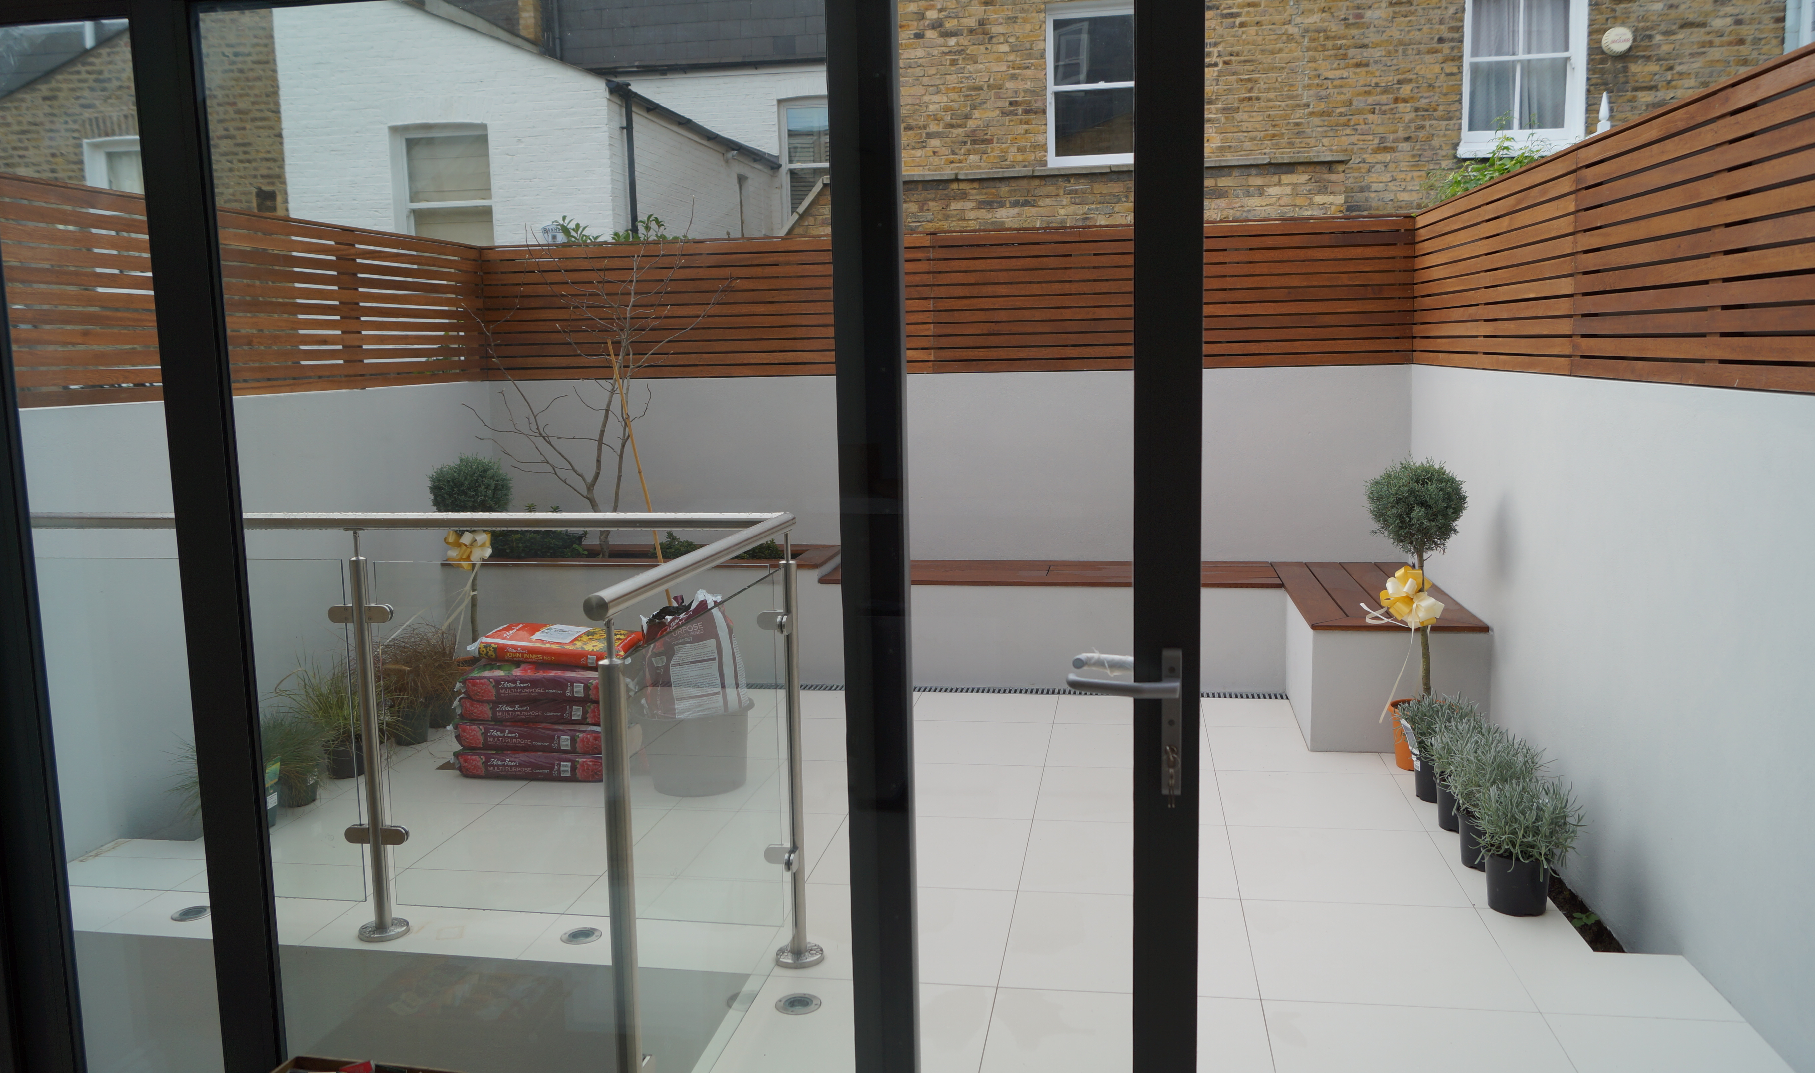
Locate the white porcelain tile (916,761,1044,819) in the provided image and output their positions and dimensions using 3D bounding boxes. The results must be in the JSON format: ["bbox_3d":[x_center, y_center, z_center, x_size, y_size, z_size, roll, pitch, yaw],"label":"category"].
[{"bbox_3d":[0.147,0.878,4.685,0.600,0.015,0.600,0,7,9],"label":"white porcelain tile"}]

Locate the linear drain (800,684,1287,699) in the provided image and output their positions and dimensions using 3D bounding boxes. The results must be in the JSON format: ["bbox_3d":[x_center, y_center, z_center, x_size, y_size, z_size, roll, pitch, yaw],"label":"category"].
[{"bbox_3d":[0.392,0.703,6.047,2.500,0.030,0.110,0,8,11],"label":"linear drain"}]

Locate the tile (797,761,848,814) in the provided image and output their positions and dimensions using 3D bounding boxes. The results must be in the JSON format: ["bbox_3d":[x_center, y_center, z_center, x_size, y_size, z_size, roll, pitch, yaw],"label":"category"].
[{"bbox_3d":[-0.450,0.881,4.783,0.600,0.015,0.600,0,7,9],"label":"tile"}]

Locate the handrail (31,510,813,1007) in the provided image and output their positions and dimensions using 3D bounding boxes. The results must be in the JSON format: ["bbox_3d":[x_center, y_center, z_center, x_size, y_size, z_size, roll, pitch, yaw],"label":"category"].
[{"bbox_3d":[-1.499,0.564,3.002,2.370,1.122,1.204,0,8,9],"label":"handrail"}]

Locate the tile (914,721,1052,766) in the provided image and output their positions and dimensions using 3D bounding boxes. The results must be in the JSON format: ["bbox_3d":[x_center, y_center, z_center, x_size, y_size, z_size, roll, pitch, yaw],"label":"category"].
[{"bbox_3d":[0.241,0.801,5.258,0.600,0.015,0.600,0,7,9],"label":"tile"}]

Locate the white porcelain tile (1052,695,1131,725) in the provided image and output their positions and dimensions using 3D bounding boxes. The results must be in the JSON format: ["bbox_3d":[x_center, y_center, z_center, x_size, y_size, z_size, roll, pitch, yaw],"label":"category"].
[{"bbox_3d":[0.922,0.731,5.670,0.600,0.015,0.458,0,7,9],"label":"white porcelain tile"}]

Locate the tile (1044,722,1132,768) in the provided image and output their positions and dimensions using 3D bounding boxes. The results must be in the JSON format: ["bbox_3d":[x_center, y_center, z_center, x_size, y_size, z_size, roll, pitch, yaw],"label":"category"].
[{"bbox_3d":[0.838,0.799,5.160,0.600,0.015,0.600,0,7,9],"label":"tile"}]

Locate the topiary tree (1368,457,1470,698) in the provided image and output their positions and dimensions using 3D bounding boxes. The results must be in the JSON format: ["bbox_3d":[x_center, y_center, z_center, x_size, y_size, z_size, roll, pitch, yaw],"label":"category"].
[{"bbox_3d":[1.781,0.161,4.745,0.370,0.853,0.370,0,8,9],"label":"topiary tree"}]

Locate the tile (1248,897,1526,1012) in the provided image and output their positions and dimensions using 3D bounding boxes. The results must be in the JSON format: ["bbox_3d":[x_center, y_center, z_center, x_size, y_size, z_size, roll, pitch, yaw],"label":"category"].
[{"bbox_3d":[1.154,1.026,3.342,0.600,0.015,0.600,0,7,9],"label":"tile"}]

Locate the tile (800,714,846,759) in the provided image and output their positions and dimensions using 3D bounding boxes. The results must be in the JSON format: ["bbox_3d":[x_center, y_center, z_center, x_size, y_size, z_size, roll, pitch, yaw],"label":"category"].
[{"bbox_3d":[-0.356,0.804,5.356,0.600,0.015,0.600,0,7,9],"label":"tile"}]

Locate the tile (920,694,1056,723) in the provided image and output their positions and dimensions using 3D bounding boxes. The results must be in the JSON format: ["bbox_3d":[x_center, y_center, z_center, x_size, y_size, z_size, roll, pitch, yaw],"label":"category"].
[{"bbox_3d":[0.325,0.733,5.769,0.600,0.015,0.458,0,7,9],"label":"tile"}]

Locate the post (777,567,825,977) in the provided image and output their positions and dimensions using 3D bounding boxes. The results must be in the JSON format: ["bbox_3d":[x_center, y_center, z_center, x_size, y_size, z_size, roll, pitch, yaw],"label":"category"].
[{"bbox_3d":[-0.279,0.552,3.325,0.110,1.002,0.110,0,8,9],"label":"post"}]

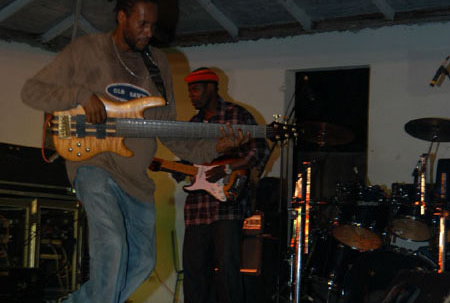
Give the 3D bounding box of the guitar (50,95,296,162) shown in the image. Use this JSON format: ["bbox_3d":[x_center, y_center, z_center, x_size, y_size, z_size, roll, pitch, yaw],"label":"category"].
[{"bbox_3d":[-0.223,-0.092,6.170,1.090,0.310,0.070,1,-11,-7],"label":"guitar"}]

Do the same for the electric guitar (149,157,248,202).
[{"bbox_3d":[-0.314,0.095,8.930,0.980,0.320,0.060,12,-14,8],"label":"electric guitar"}]

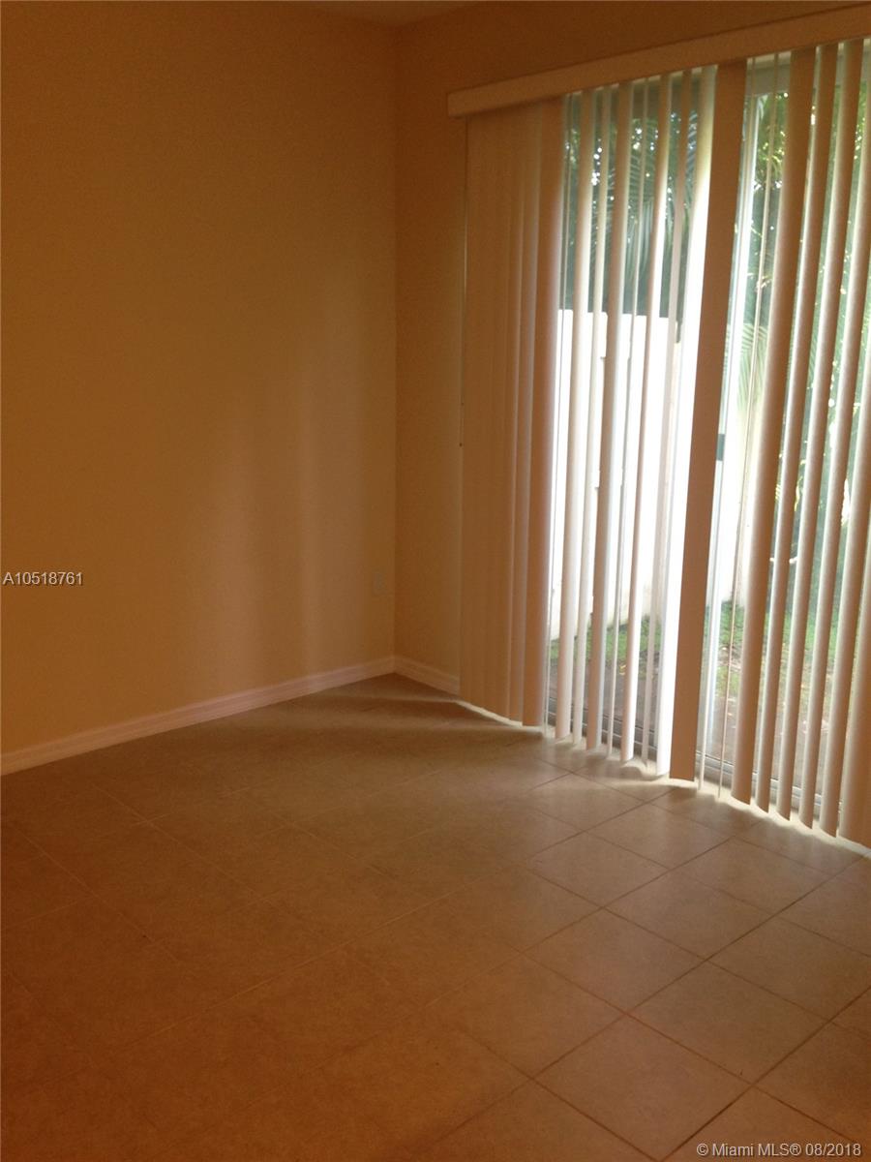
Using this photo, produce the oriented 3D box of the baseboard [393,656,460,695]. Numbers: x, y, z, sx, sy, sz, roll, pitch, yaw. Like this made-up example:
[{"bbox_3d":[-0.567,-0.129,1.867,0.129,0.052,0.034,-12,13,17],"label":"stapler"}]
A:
[{"bbox_3d":[-0.026,0.427,4.984,0.016,0.078,0.458,-11,17,-42],"label":"baseboard"}]

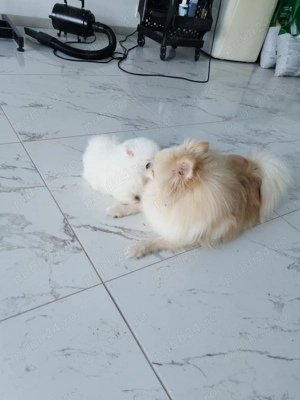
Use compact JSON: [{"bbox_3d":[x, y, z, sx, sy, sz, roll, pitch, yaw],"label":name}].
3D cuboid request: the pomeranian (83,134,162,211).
[{"bbox_3d":[-0.072,-0.086,0.811,0.207,0.162,0.138,21,38,9],"label":"pomeranian"}]

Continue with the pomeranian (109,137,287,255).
[{"bbox_3d":[0.142,-0.031,0.755,0.468,0.228,0.216,-10,43,-28],"label":"pomeranian"}]

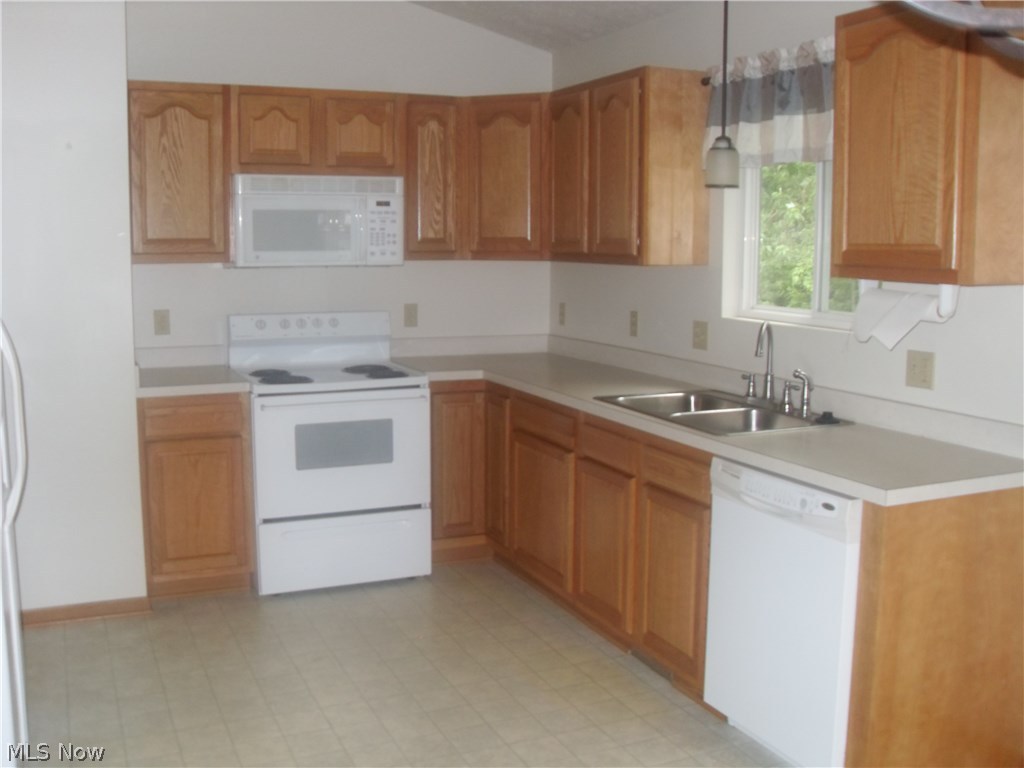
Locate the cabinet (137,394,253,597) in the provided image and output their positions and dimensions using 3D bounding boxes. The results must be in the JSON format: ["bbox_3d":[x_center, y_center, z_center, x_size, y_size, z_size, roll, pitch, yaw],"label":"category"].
[{"bbox_3d":[-1.389,0.428,4.332,0.450,0.874,0.630,-3,9,-24],"label":"cabinet"}]

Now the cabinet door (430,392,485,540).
[{"bbox_3d":[-0.245,0.362,4.511,0.257,0.660,0.022,-3,9,-24],"label":"cabinet door"}]

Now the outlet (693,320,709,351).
[{"bbox_3d":[0.760,-0.195,4.059,0.010,0.115,0.110,-3,9,-24],"label":"outlet"}]

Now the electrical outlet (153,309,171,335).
[{"bbox_3d":[-1.563,-0.276,4.495,0.071,0.115,0.010,-3,9,-24],"label":"electrical outlet"}]

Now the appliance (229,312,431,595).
[{"bbox_3d":[-0.833,0.272,4.517,0.762,1.148,0.680,-3,9,-24],"label":"appliance"}]

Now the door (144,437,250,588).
[{"bbox_3d":[-1.271,0.503,4.058,0.395,0.588,0.022,-3,9,-24],"label":"door"}]

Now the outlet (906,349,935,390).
[{"bbox_3d":[1.223,-0.042,3.008,0.010,0.115,0.115,-3,9,-24],"label":"outlet"}]

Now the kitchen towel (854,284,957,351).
[{"bbox_3d":[1.094,-0.183,2.808,0.120,0.175,0.310,-3,9,-24],"label":"kitchen towel"}]

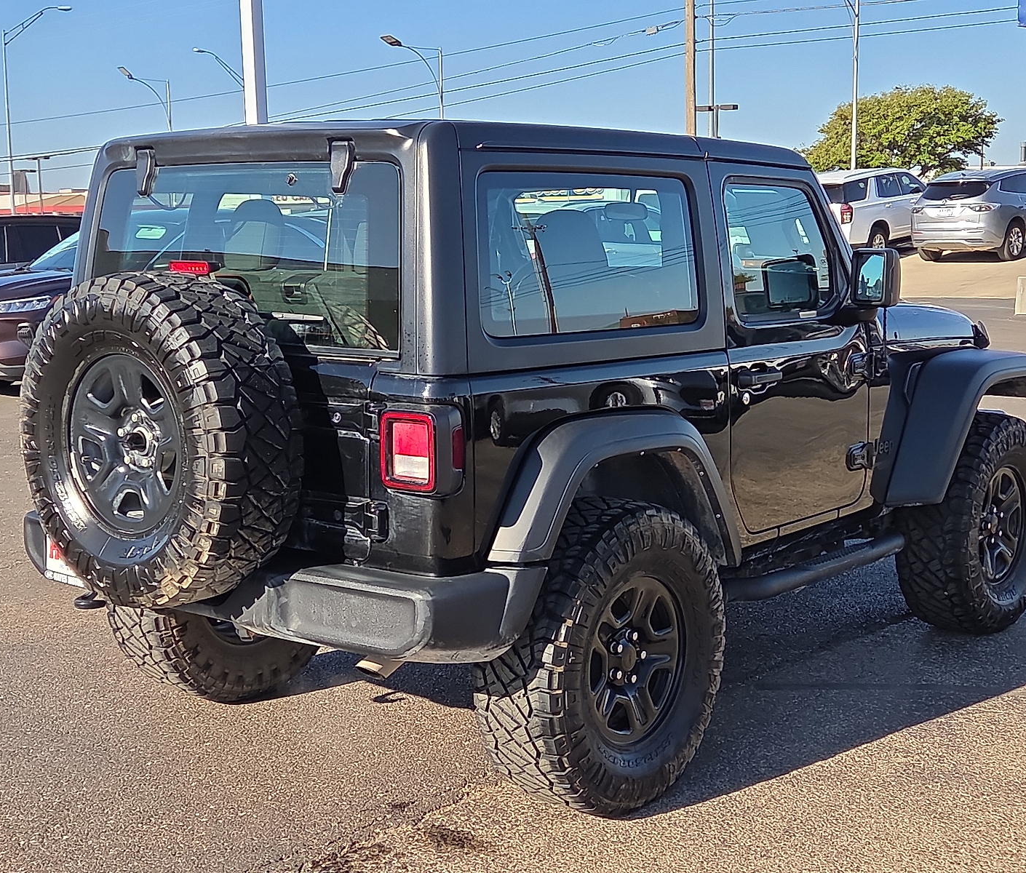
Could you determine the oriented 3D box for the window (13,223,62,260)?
[{"bbox_3d":[-5.548,-2.253,18.470,0.060,0.420,0.720,-12,-1,39],"label":"window"}]

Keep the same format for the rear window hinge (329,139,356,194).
[{"bbox_3d":[-0.429,-0.681,4.003,0.060,0.136,0.037,7,4,40],"label":"rear window hinge"}]

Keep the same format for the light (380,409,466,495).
[{"bbox_3d":[-0.217,0.028,3.761,0.195,0.200,0.105,6,10,39],"label":"light"}]

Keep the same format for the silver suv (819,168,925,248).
[{"bbox_3d":[7.380,-4.720,33.600,2.060,1.920,5.350,5,12,36],"label":"silver suv"}]

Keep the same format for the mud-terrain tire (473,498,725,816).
[{"bbox_3d":[0.257,0.607,4.405,0.285,0.850,0.850,5,10,40],"label":"mud-terrain tire"}]

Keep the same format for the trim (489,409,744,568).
[{"bbox_3d":[0.302,0.189,4.320,0.170,0.470,0.980,5,10,40],"label":"trim"}]

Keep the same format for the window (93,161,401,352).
[{"bbox_3d":[-0.741,-0.472,4.156,1.165,0.460,0.050,6,6,39],"label":"window"}]

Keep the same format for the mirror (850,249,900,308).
[{"bbox_3d":[1.194,-0.523,5.212,0.100,0.200,0.155,-8,10,-44],"label":"mirror"}]

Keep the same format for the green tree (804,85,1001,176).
[{"bbox_3d":[17.808,-12.796,72.465,8.900,6.500,8.500,1,8,14],"label":"green tree"}]

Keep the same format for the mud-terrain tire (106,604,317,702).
[{"bbox_3d":[-0.983,0.490,5.434,0.285,0.850,0.850,5,10,40],"label":"mud-terrain tire"}]

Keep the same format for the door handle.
[{"bbox_3d":[0.764,-0.182,4.889,0.055,0.050,0.220,5,10,40],"label":"door handle"}]

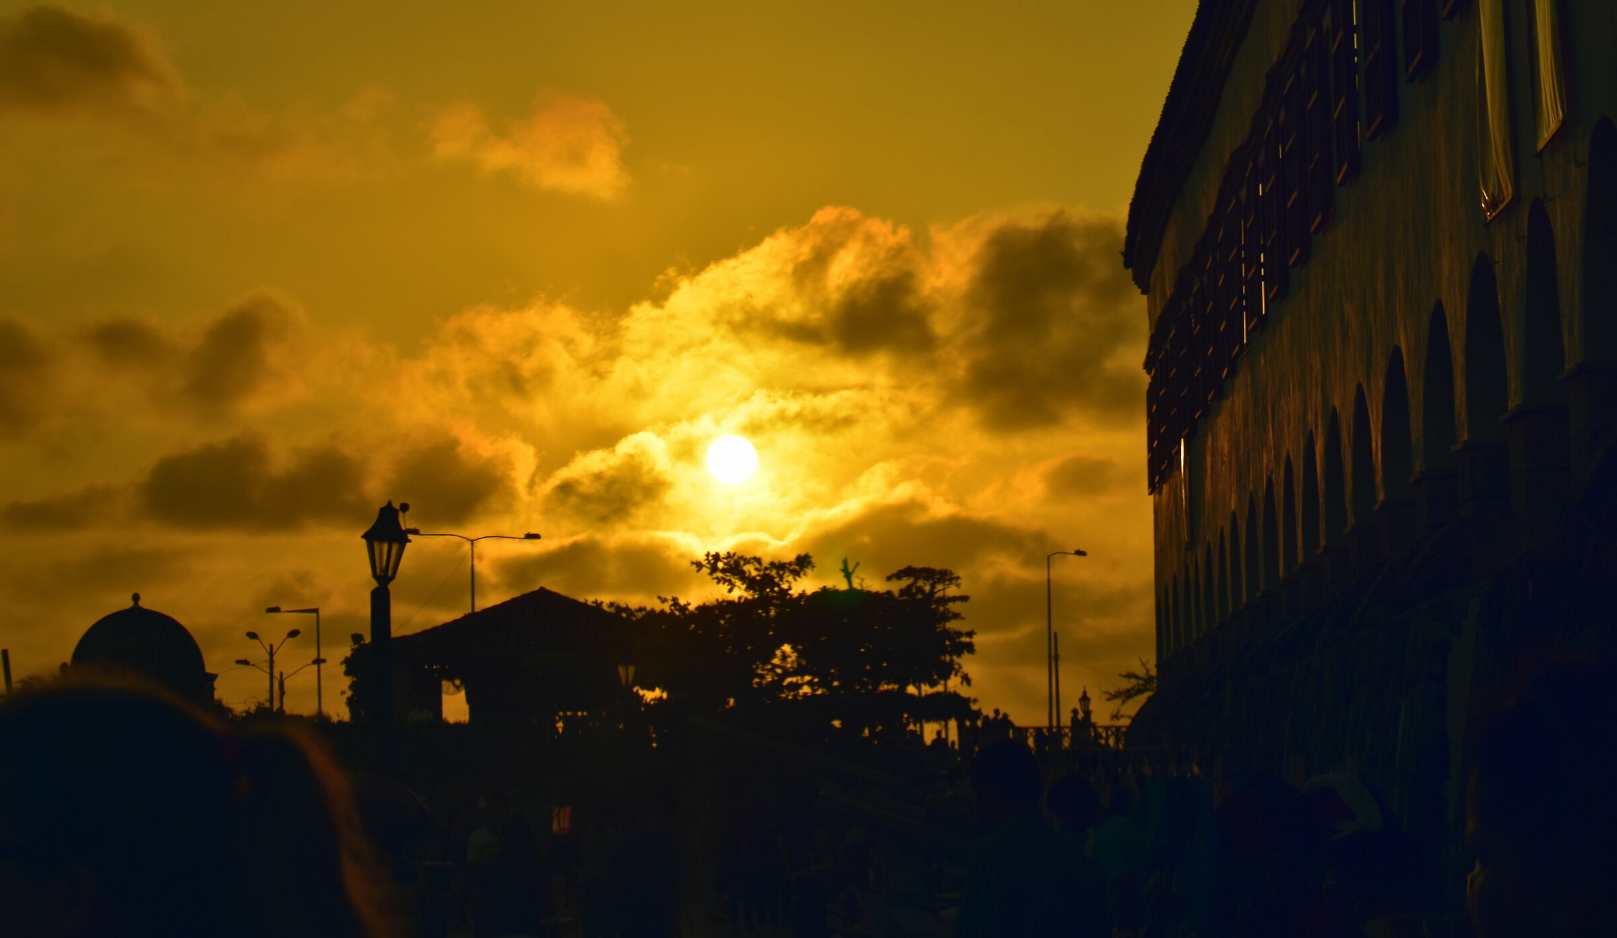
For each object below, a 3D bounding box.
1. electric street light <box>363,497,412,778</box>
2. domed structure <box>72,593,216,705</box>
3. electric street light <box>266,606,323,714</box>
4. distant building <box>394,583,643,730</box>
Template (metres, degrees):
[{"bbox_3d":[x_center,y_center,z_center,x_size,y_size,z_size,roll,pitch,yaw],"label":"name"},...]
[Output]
[{"bbox_3d":[-4.438,2.742,49.833,0.530,4.800,0.530,-1,-4,0],"label":"electric street light"},{"bbox_3d":[-17.208,5.798,121.819,3.800,5.200,3.800,-1,-4,0],"label":"domed structure"},{"bbox_3d":[-21.721,10.576,199.666,2.400,9.600,0.400,-1,-4,0],"label":"electric street light"},{"bbox_3d":[-8.346,5.734,137.840,7.800,4.600,7.000,-1,-4,0],"label":"distant building"}]

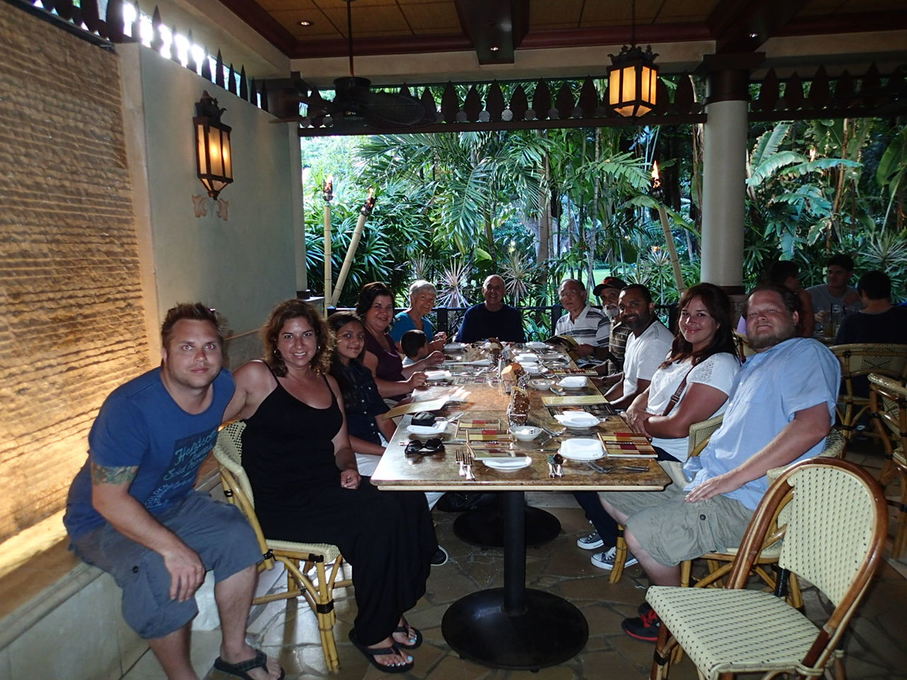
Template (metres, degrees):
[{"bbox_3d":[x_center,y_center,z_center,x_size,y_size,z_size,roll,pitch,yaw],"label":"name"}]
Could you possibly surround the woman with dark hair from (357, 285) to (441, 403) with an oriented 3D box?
[{"bbox_3d":[-0.309,0.360,3.517,0.760,1.260,0.500,4,9,35],"label":"woman with dark hair"}]

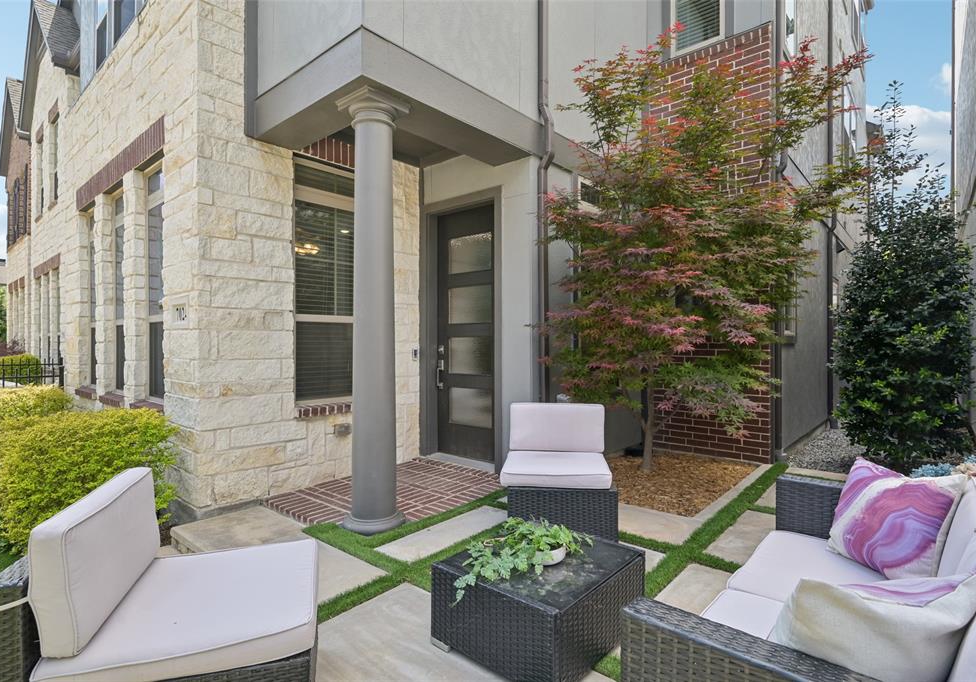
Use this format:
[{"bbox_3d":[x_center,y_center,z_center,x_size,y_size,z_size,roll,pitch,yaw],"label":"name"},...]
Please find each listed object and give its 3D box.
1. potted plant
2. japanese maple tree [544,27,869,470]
[{"bbox_3d":[0.150,0.865,1.980,0.550,0.235,0.330,0,0,-12],"label":"potted plant"},{"bbox_3d":[1.839,-0.795,4.122,2.200,4.150,2.200,0,1,40],"label":"japanese maple tree"}]

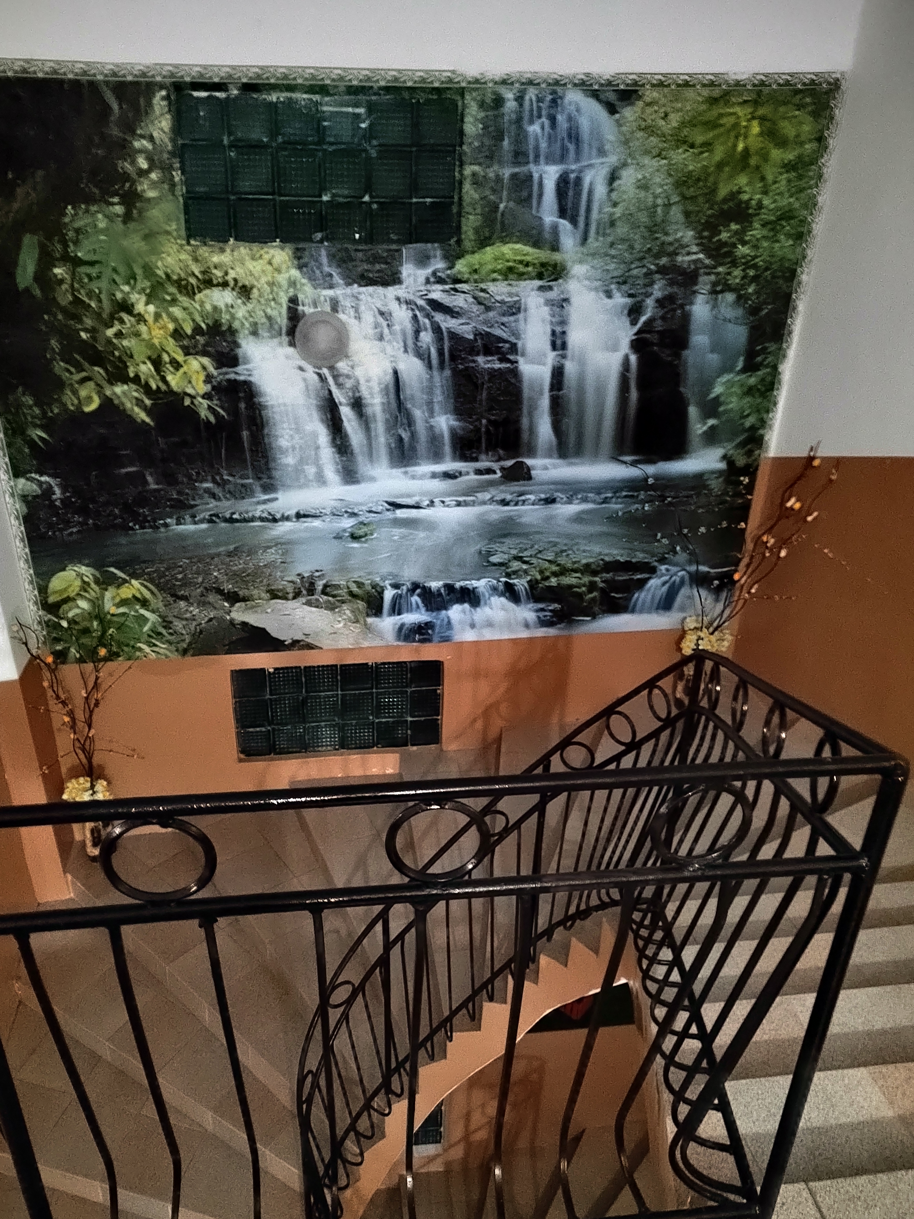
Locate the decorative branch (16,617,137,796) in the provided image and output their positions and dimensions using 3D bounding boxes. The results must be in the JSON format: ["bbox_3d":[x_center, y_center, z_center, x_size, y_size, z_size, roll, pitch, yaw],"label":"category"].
[{"bbox_3d":[-1.970,0.528,4.279,0.530,1.080,0.380,-3,27,-7],"label":"decorative branch"}]

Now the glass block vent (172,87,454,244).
[{"bbox_3d":[-0.582,-1.915,3.547,1.180,0.590,0.090,-3,27,-7],"label":"glass block vent"}]

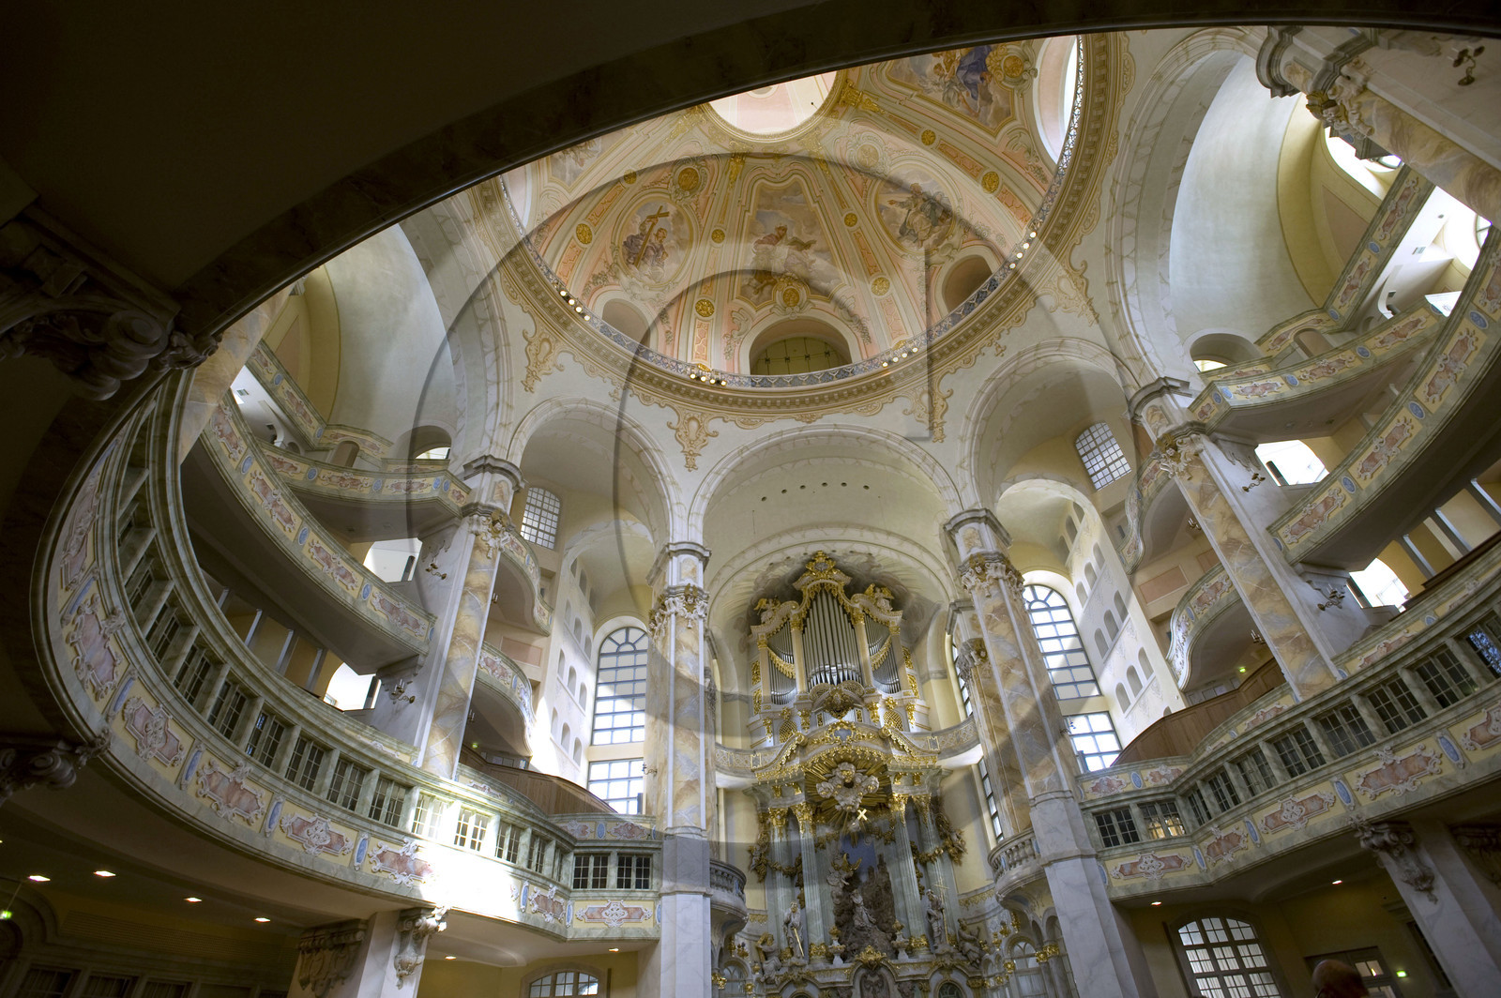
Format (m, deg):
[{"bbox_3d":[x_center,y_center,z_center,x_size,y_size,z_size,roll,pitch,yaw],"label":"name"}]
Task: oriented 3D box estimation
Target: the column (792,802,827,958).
[{"bbox_3d":[2.509,15.590,29.371,0.900,5.857,0.900,-6,-39,4],"label":"column"}]

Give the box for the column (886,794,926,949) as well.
[{"bbox_3d":[6.434,15.095,29.030,0.900,5.857,0.900,-6,-39,4],"label":"column"}]

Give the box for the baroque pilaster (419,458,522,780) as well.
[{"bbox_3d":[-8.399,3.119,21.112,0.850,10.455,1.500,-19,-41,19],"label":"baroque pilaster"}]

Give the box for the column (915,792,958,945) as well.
[{"bbox_3d":[7.820,15.361,29.462,0.900,5.857,0.900,-6,-39,4],"label":"column"}]

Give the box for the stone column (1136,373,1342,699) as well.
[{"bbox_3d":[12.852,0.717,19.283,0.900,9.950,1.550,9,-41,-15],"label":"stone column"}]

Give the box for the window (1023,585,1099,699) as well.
[{"bbox_3d":[14.551,6.796,34.350,2.900,6.100,0.450,-6,-39,4],"label":"window"}]

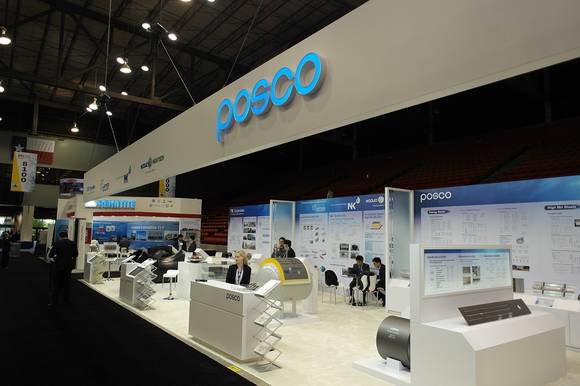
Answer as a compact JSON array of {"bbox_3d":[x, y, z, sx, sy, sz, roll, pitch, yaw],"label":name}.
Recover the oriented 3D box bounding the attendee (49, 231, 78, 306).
[{"bbox_3d":[-5.572,1.874,9.621,0.620,1.760,0.450,5,-8,-35],"label":"attendee"}]

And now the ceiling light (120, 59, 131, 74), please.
[{"bbox_3d":[-8.266,-6.354,19.500,0.560,0.480,0.560,1,-6,0],"label":"ceiling light"}]

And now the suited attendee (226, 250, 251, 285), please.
[{"bbox_3d":[-0.831,1.570,6.158,0.450,1.280,0.550,-1,-7,17],"label":"suited attendee"}]

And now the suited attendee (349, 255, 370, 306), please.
[{"bbox_3d":[1.771,2.151,9.666,0.550,1.210,0.720,-1,-7,17],"label":"suited attendee"}]

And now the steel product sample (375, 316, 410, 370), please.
[{"bbox_3d":[1.440,1.862,4.800,0.555,0.555,0.470,6,-8,-38],"label":"steel product sample"}]

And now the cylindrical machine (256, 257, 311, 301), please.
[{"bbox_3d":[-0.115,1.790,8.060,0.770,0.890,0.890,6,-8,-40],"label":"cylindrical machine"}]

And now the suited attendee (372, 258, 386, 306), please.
[{"bbox_3d":[2.389,2.152,9.562,0.720,1.200,0.500,5,-8,-35],"label":"suited attendee"}]

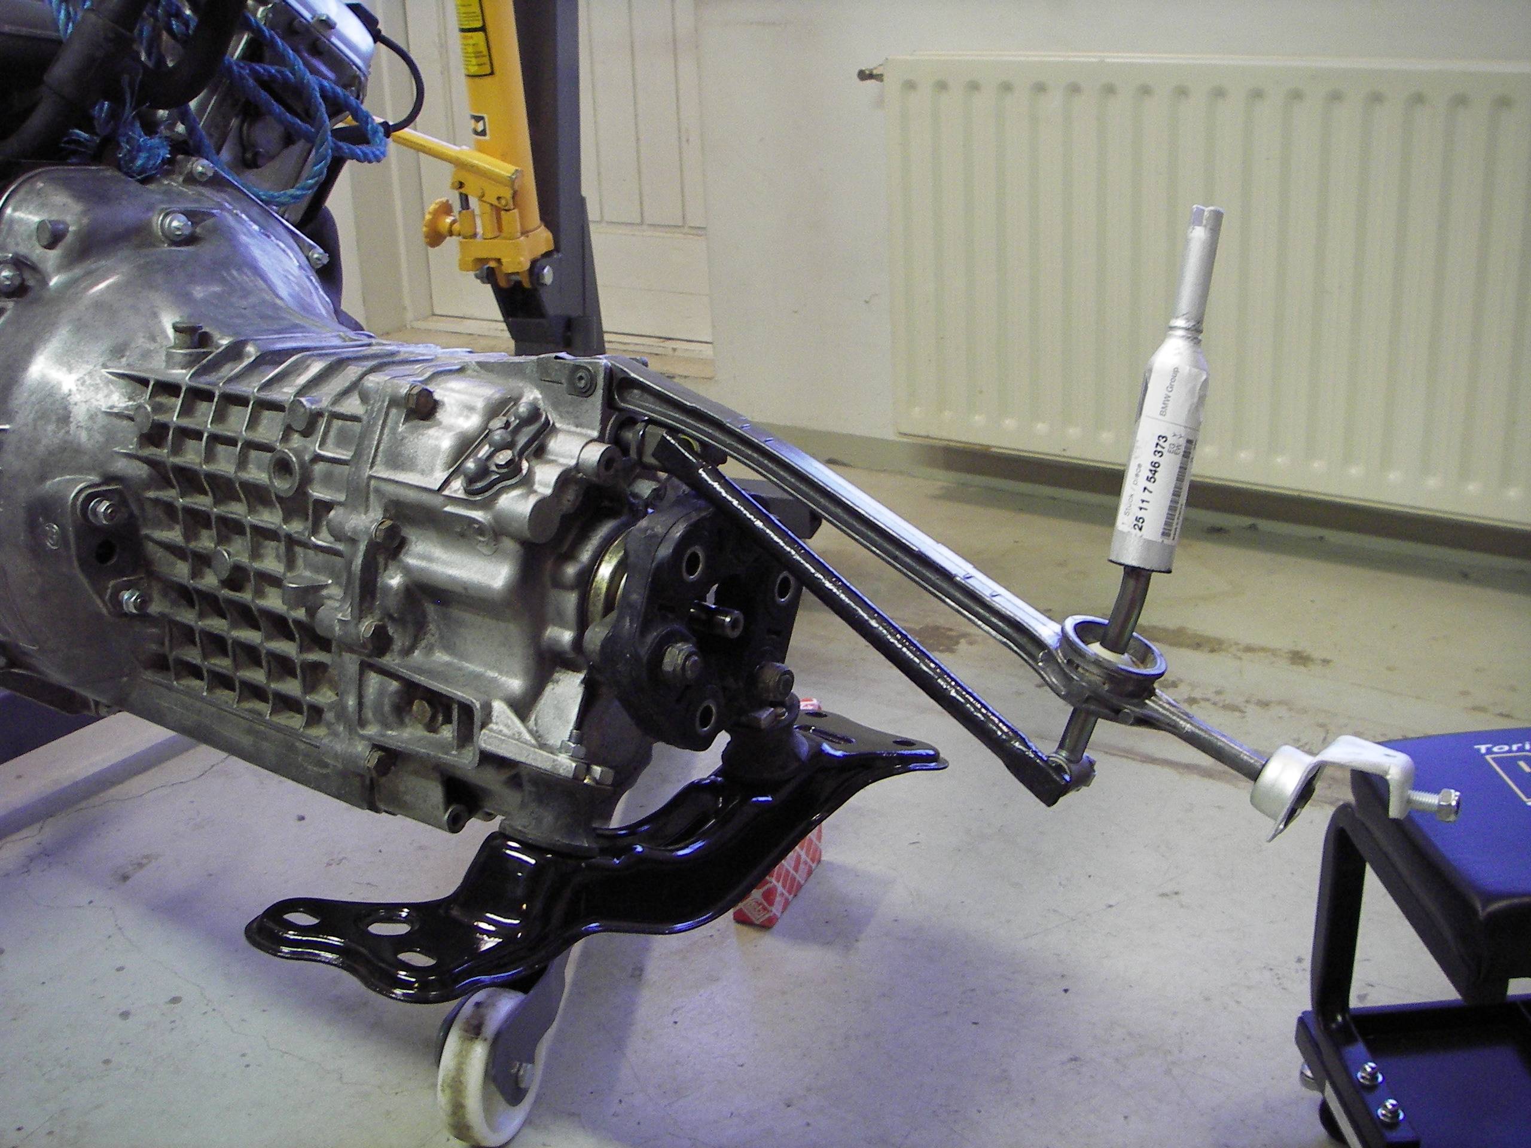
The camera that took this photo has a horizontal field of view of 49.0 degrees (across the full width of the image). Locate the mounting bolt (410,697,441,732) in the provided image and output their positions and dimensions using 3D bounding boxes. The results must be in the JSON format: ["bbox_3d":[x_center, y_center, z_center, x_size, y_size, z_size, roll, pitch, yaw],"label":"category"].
[{"bbox_3d":[-0.174,0.072,0.862,0.011,0.015,0.015,13,24,35],"label":"mounting bolt"}]

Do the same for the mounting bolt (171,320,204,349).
[{"bbox_3d":[-0.325,-0.134,0.945,0.017,0.013,0.017,13,24,35],"label":"mounting bolt"}]

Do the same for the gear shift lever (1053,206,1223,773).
[{"bbox_3d":[0.160,-0.023,0.705,0.031,0.260,0.027,24,30,30],"label":"gear shift lever"}]

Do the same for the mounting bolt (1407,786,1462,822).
[{"bbox_3d":[0.277,0.095,0.695,0.022,0.014,0.014,4,19,37],"label":"mounting bolt"}]

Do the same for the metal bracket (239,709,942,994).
[{"bbox_3d":[-0.072,0.137,0.943,0.400,0.058,0.150,-19,24,-39],"label":"metal bracket"}]

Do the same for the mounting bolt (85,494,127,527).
[{"bbox_3d":[-0.373,-0.035,0.952,0.015,0.017,0.017,13,24,35],"label":"mounting bolt"}]

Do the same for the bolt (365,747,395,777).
[{"bbox_3d":[-0.202,0.098,0.880,0.007,0.015,0.015,13,24,35],"label":"bolt"}]

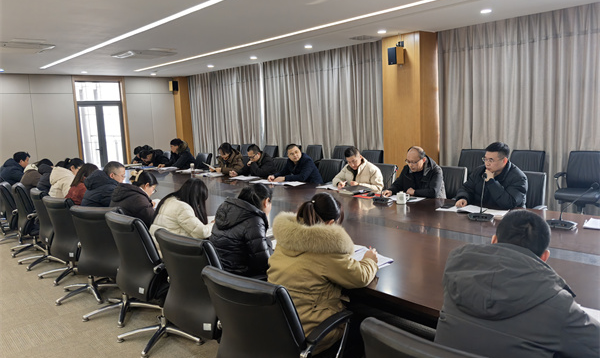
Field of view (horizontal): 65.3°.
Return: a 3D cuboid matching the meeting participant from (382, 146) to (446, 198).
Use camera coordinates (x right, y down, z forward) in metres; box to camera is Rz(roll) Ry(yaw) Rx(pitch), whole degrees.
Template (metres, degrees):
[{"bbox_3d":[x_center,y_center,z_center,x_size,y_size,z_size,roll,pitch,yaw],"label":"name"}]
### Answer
[{"bbox_3d":[1.276,0.271,5.069,0.850,1.260,0.620,-9,10,-42],"label":"meeting participant"}]

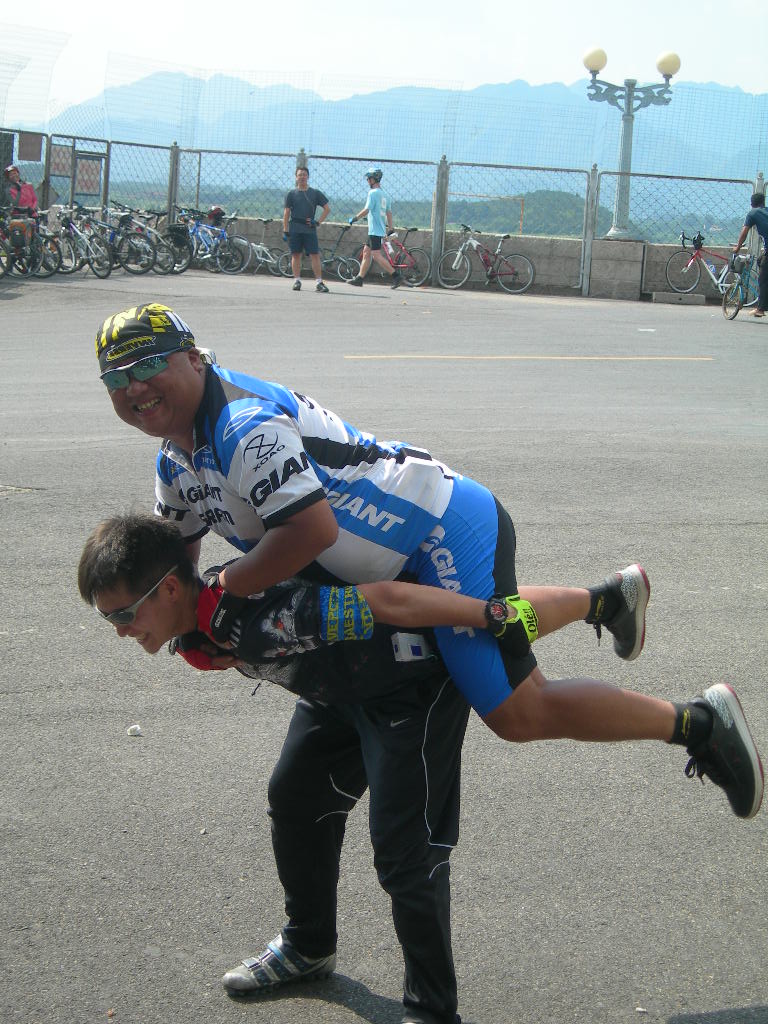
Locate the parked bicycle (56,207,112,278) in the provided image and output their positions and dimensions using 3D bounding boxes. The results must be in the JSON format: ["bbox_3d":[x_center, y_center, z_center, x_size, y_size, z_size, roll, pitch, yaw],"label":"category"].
[{"bbox_3d":[-4.401,-4.025,31.720,0.580,1.020,1.680,-2,10,-32],"label":"parked bicycle"}]

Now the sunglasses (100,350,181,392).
[{"bbox_3d":[-0.433,-0.261,3.850,0.142,0.050,0.135,-17,-3,25],"label":"sunglasses"}]

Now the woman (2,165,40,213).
[{"bbox_3d":[-5.575,-4.490,32.519,0.500,1.554,0.340,0,9,-20],"label":"woman"}]

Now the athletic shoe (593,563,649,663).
[{"bbox_3d":[0.530,0.224,4.750,0.118,0.280,0.103,0,41,6],"label":"athletic shoe"}]

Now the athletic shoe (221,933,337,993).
[{"bbox_3d":[-0.211,0.919,4.443,0.270,0.115,0.100,-1,10,-26],"label":"athletic shoe"}]

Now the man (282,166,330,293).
[{"bbox_3d":[-1.124,-4.195,31.584,0.660,1.790,0.360,3,9,-2],"label":"man"}]

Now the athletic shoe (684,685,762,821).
[{"bbox_3d":[0.700,0.490,4.380,0.122,0.283,0.105,-16,-3,5],"label":"athletic shoe"}]

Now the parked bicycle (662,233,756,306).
[{"bbox_3d":[5.222,-3.832,33.701,1.620,0.990,0.450,13,11,11],"label":"parked bicycle"}]

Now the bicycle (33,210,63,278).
[{"bbox_3d":[-5.109,-3.924,30.799,0.550,1.020,1.680,-4,11,-38],"label":"bicycle"}]

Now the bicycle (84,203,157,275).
[{"bbox_3d":[-4.143,-4.280,33.459,0.580,1.020,1.680,-5,12,-42],"label":"bicycle"}]

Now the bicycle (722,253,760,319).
[{"bbox_3d":[5.243,-3.279,30.766,0.550,0.970,1.600,8,10,29],"label":"bicycle"}]

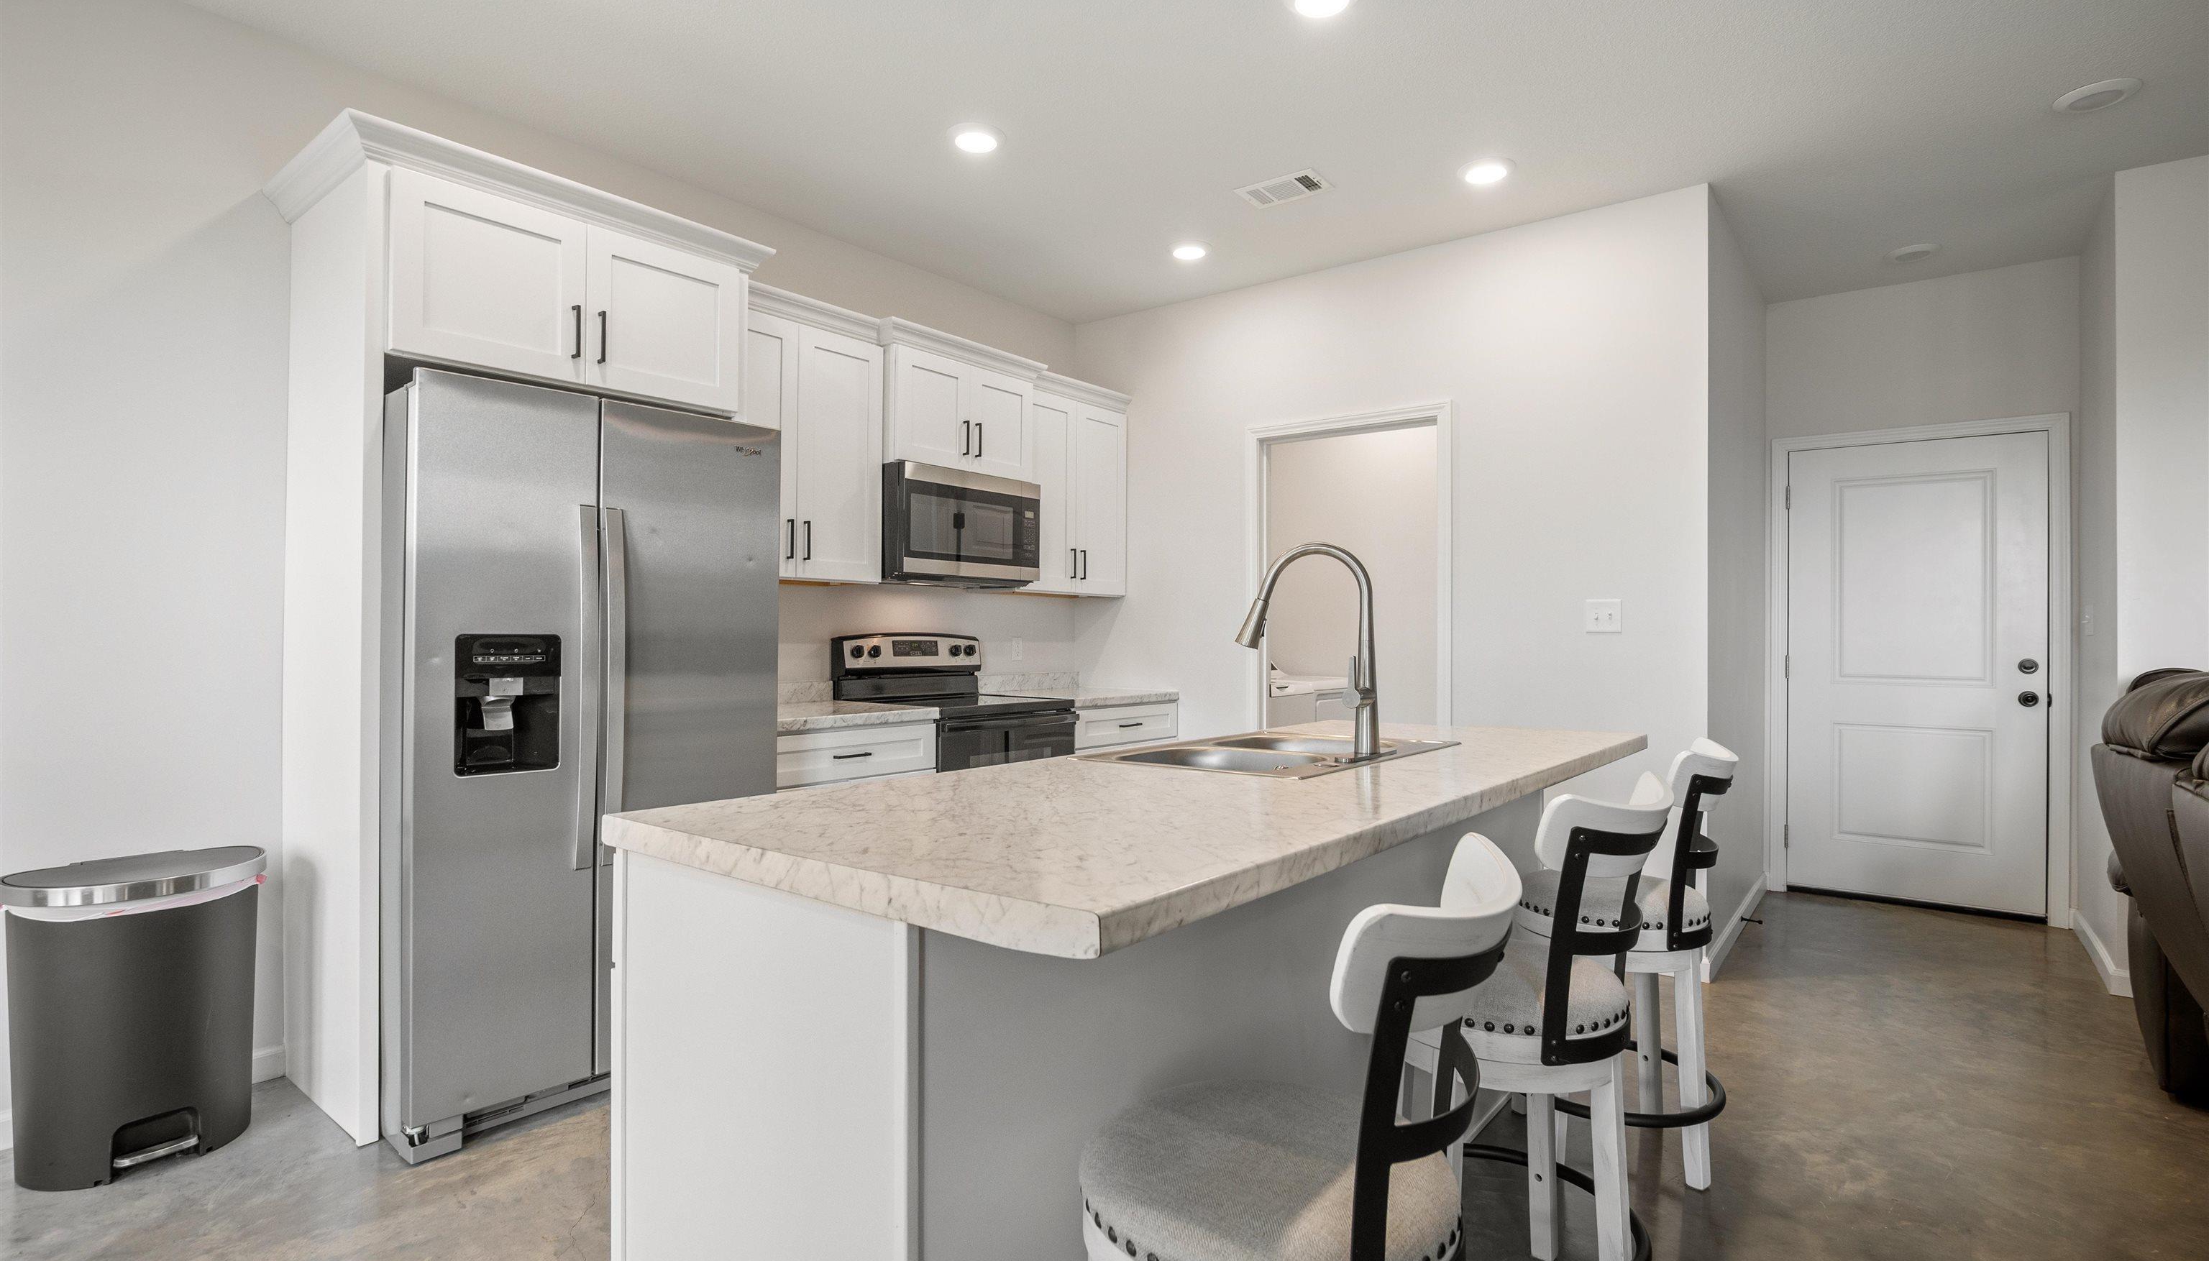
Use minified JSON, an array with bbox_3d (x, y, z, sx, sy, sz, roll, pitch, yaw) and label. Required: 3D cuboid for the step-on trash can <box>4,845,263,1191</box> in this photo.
[{"bbox_3d":[-2.201,0.868,2.251,0.405,0.640,0.435,0,0,38],"label":"step-on trash can"}]

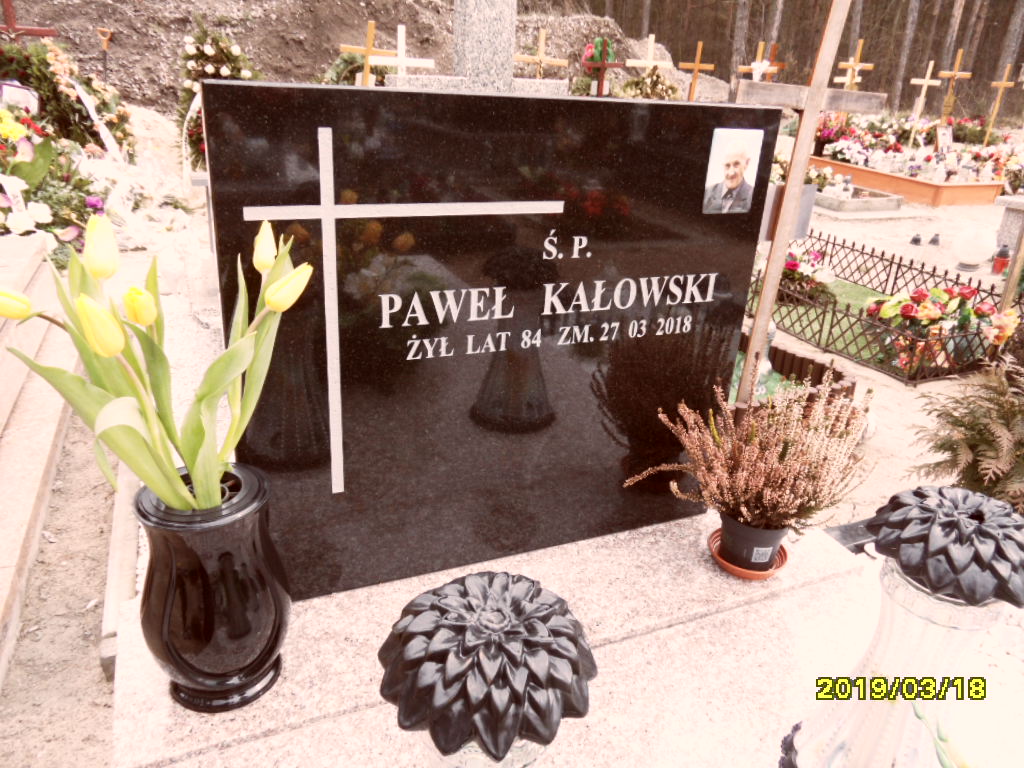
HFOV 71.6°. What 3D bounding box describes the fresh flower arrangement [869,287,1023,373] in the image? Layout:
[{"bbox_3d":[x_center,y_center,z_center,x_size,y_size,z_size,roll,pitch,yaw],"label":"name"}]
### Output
[{"bbox_3d":[1.872,-0.241,3.080,0.560,0.300,0.360,-7,26,-23],"label":"fresh flower arrangement"}]

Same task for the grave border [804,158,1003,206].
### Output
[{"bbox_3d":[4.740,-2.550,8.860,1.000,0.225,2.130,-6,26,-21],"label":"grave border"}]

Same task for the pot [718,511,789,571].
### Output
[{"bbox_3d":[0.408,0.253,1.207,0.109,0.083,0.109,3,24,-1],"label":"pot"}]

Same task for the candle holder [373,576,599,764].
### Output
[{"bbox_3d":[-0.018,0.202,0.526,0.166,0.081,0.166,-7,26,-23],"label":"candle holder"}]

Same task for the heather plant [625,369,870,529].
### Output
[{"bbox_3d":[0.373,0.107,1.115,0.354,0.226,0.292,-7,26,-23],"label":"heather plant"}]

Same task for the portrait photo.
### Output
[{"bbox_3d":[0.335,-0.320,1.069,0.092,0.122,0.007,-7,25,-23],"label":"portrait photo"}]

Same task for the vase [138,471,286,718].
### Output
[{"bbox_3d":[-0.363,0.250,0.875,0.171,0.270,0.171,-7,26,-23],"label":"vase"}]

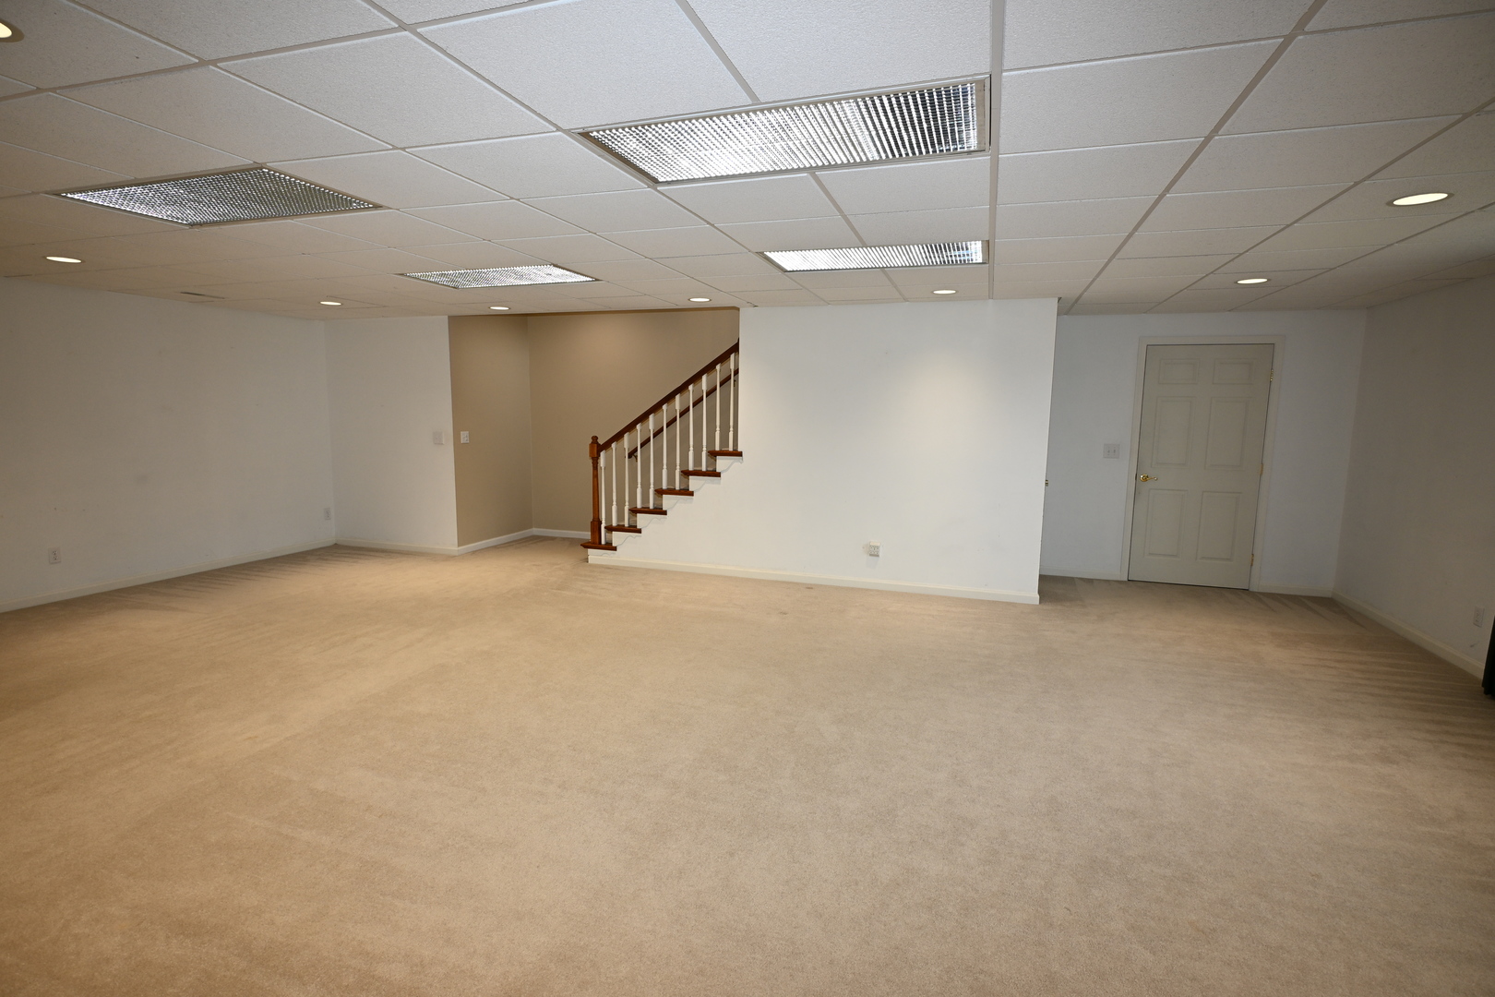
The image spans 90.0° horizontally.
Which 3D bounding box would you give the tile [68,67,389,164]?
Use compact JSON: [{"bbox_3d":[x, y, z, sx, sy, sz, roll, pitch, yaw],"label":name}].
[{"bbox_3d":[-1.512,-1.123,2.218,0.605,0.020,0.605,3,7,18],"label":"tile"}]

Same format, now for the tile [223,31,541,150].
[{"bbox_3d":[-0.932,-1.095,2.027,0.600,0.020,0.600,3,7,18],"label":"tile"}]

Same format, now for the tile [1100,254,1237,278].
[{"bbox_3d":[2.320,-1.302,4.164,0.600,0.020,0.600,3,7,18],"label":"tile"}]

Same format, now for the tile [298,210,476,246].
[{"bbox_3d":[-1.690,-1.283,3.568,0.605,0.020,0.605,3,7,18],"label":"tile"}]

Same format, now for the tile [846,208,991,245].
[{"bbox_3d":[0.794,-1.228,3.388,0.605,0.020,0.605,3,7,18],"label":"tile"}]

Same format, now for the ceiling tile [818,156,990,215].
[{"bbox_3d":[0.611,-1.167,2.811,0.603,0.020,0.603,3,7,18],"label":"ceiling tile"}]

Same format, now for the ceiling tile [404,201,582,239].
[{"bbox_3d":[-1.112,-1.252,3.365,0.600,0.020,0.600,3,7,18],"label":"ceiling tile"}]

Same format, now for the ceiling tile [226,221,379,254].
[{"bbox_3d":[-2.260,-1.314,3.760,0.605,0.020,0.605,3,7,18],"label":"ceiling tile"}]

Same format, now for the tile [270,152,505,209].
[{"bbox_3d":[-1.306,-1.188,2.789,0.600,0.020,0.600,3,7,18],"label":"tile"}]

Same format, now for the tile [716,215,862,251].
[{"bbox_3d":[0.218,-1.259,3.570,0.600,0.020,0.600,3,7,18],"label":"tile"}]

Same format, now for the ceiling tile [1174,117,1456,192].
[{"bbox_3d":[1.768,-1.105,2.428,0.605,0.020,0.605,3,7,18],"label":"ceiling tile"}]

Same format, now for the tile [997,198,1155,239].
[{"bbox_3d":[1.377,-1.204,3.211,0.603,0.020,0.603,3,7,18],"label":"tile"}]

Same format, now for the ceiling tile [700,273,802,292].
[{"bbox_3d":[0.027,-1.417,4.909,0.605,0.020,0.605,3,7,18],"label":"ceiling tile"}]

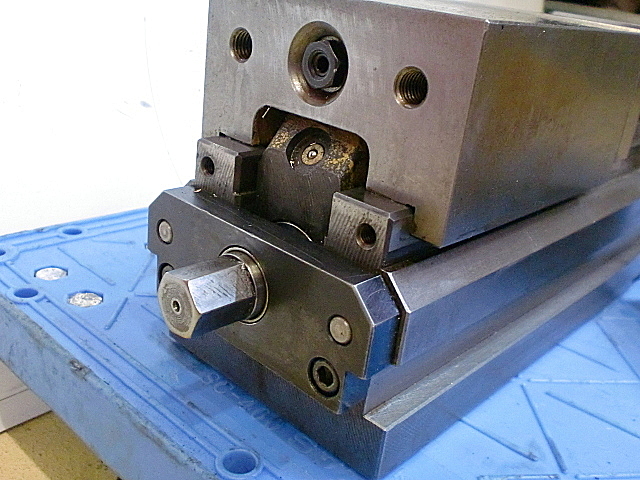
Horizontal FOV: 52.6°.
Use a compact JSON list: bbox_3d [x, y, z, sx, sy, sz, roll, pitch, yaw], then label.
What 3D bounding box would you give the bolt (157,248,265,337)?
[{"bbox_3d":[-0.035,0.018,0.210,0.024,0.024,0.028,25,28,37],"label":"bolt"}]

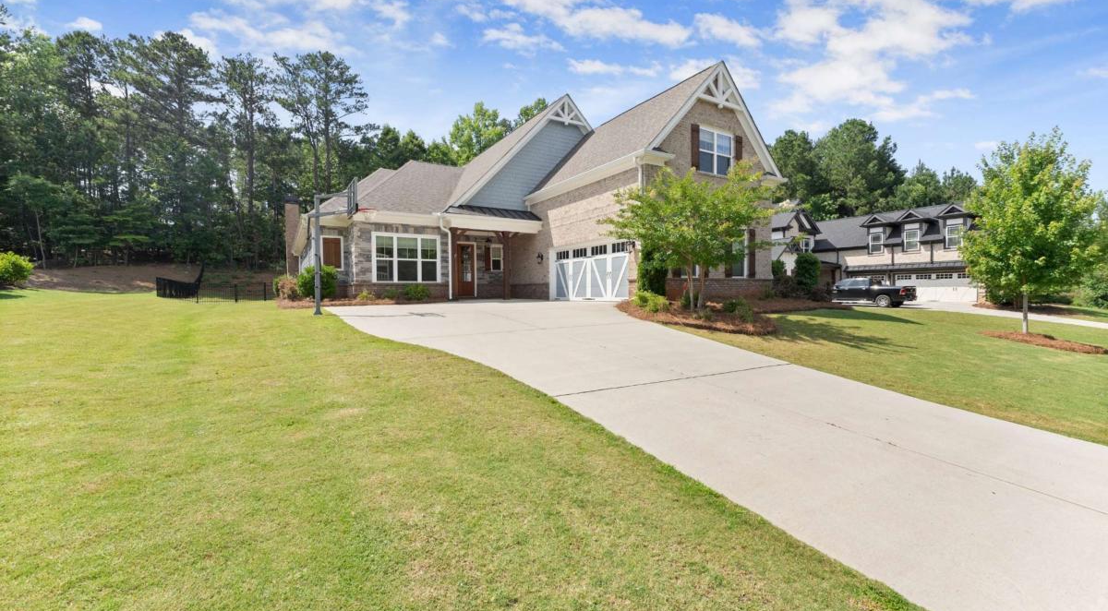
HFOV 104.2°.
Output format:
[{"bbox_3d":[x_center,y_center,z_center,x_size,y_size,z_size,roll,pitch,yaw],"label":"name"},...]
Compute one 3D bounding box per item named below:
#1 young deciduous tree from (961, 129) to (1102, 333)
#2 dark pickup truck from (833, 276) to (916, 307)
[{"bbox_3d":[15.035,-2.347,13.700,3.200,6.450,3.200,-2,3,-31],"label":"young deciduous tree"},{"bbox_3d":[22.900,-0.900,31.800,2.030,1.950,5.850,-2,3,-29],"label":"dark pickup truck"}]

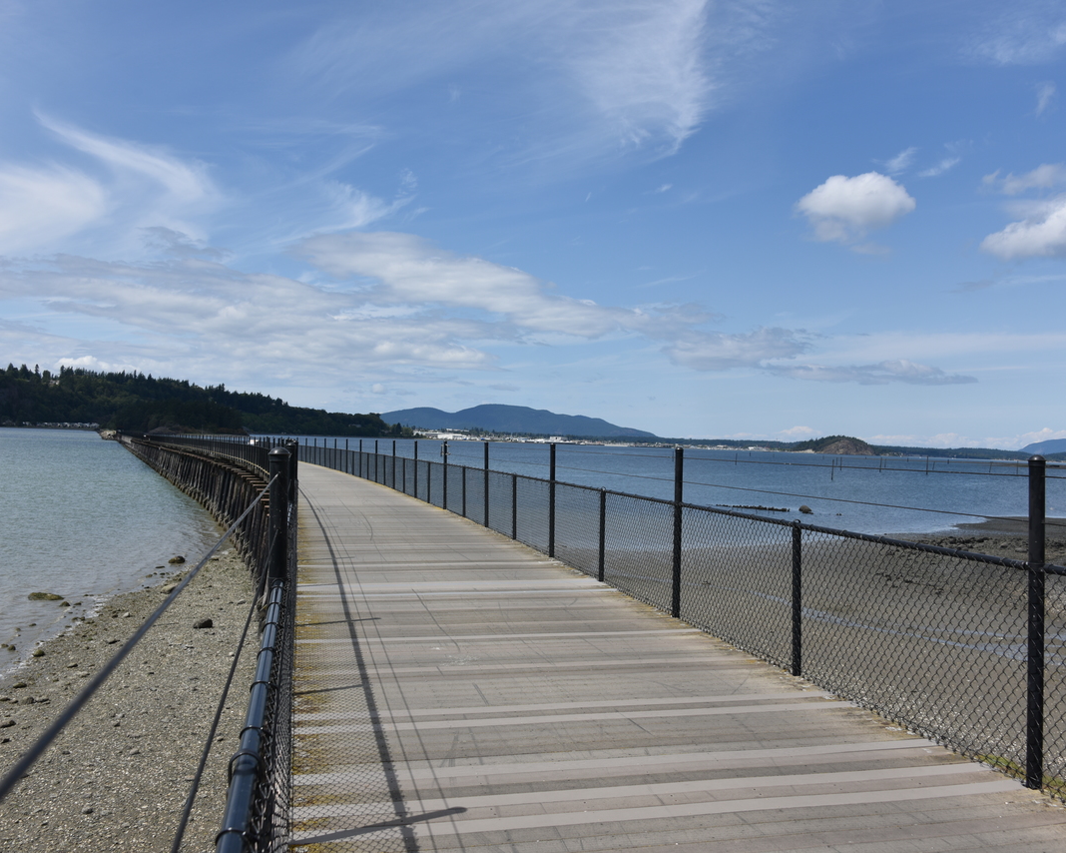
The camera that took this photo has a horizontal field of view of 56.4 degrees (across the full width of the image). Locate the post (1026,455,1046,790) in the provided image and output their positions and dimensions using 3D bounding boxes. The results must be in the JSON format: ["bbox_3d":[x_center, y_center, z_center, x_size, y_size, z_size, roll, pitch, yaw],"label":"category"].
[{"bbox_3d":[2.499,0.964,4.931,0.075,1.642,0.075,1,-1,-13],"label":"post"}]

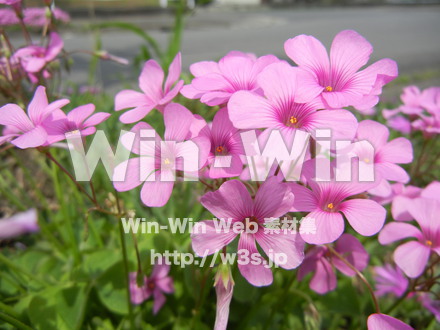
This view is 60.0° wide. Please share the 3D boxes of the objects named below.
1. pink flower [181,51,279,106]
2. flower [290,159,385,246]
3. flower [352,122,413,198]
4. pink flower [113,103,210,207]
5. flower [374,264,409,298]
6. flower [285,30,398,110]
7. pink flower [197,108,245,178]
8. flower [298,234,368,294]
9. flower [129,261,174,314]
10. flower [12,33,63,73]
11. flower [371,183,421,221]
[{"bbox_3d":[0.004,-0.025,0.127,0.036,0.014,0.036,2,41,-4],"label":"pink flower"},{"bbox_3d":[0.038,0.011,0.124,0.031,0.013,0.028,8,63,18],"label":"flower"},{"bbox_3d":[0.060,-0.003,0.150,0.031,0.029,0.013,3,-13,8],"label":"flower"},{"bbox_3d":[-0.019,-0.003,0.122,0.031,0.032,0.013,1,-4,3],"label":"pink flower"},{"bbox_3d":[0.104,0.072,0.224,0.018,0.024,0.024,30,70,11],"label":"flower"},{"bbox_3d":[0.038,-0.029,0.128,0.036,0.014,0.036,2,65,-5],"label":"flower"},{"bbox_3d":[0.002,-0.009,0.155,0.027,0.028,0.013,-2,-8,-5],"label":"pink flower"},{"bbox_3d":[0.056,0.045,0.188,0.033,0.033,0.013,-7,4,17],"label":"flower"},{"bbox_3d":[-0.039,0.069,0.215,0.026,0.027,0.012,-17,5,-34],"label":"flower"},{"bbox_3d":[-0.107,-0.063,0.226,0.034,0.014,0.034,6,44,-13],"label":"flower"},{"bbox_3d":[0.095,0.023,0.204,0.030,0.013,0.030,-7,33,16],"label":"flower"}]

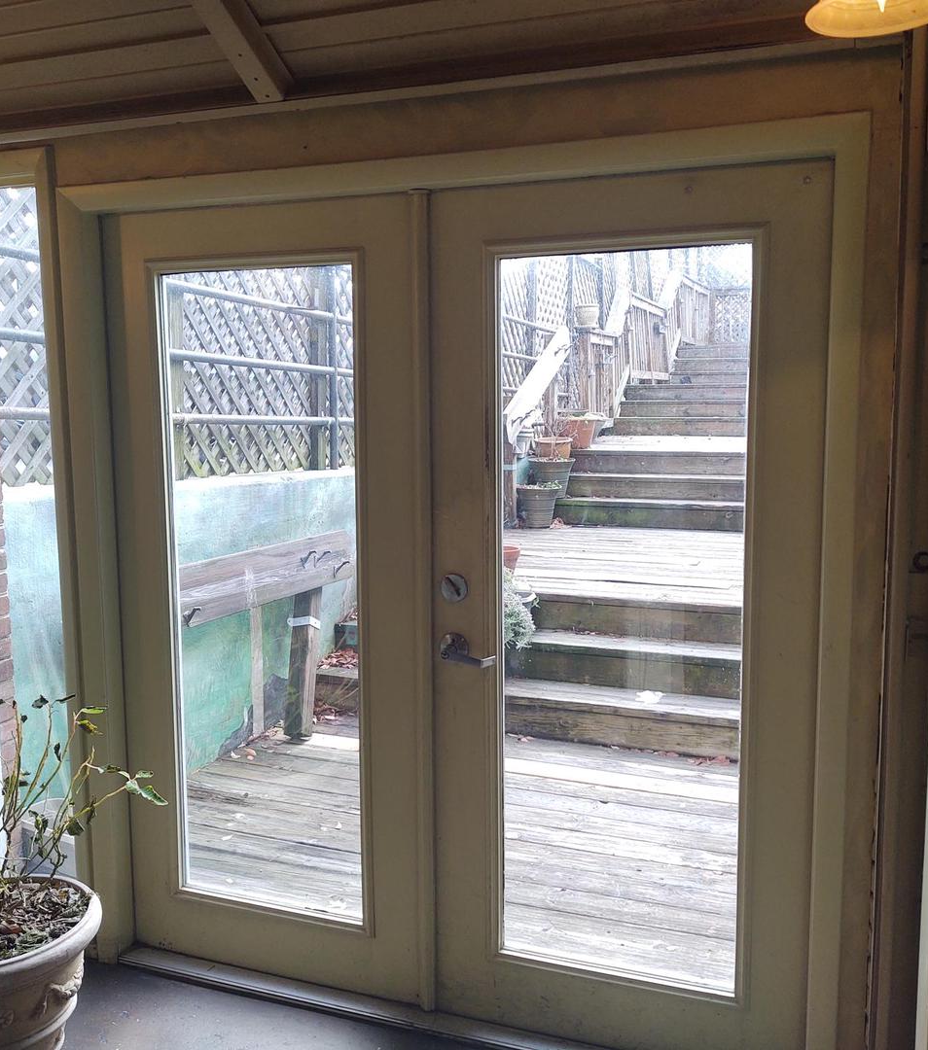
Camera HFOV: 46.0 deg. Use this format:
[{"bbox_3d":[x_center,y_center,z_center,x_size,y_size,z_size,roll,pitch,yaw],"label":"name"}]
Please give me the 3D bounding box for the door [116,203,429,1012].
[{"bbox_3d":[-0.491,0.203,2.754,0.904,1.959,0.055,2,7,21],"label":"door"}]

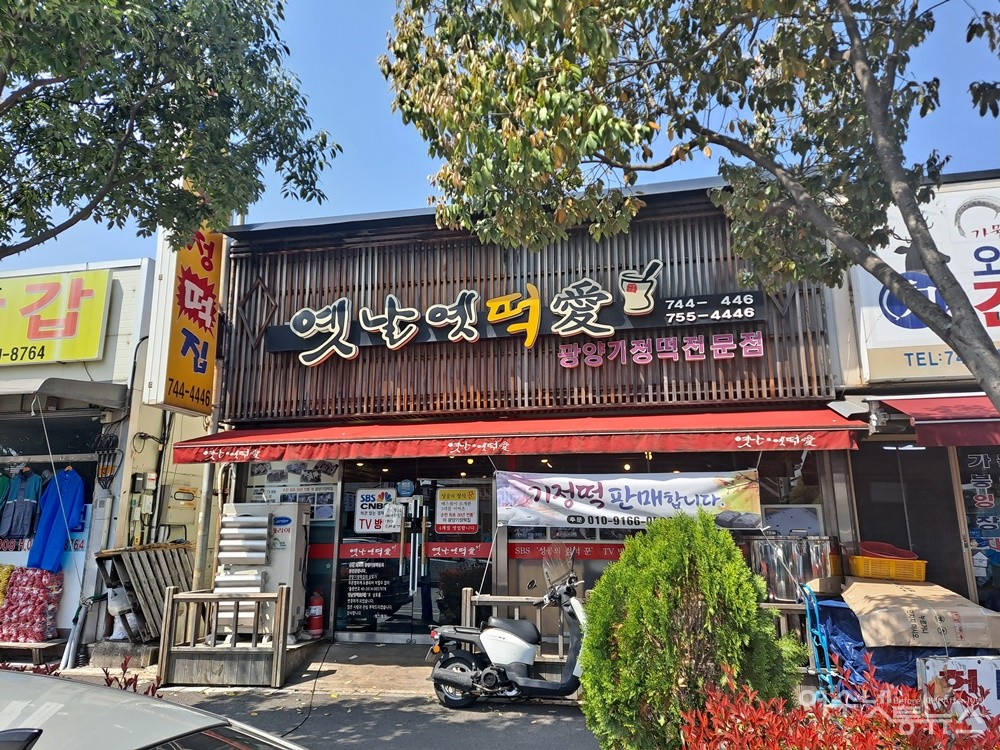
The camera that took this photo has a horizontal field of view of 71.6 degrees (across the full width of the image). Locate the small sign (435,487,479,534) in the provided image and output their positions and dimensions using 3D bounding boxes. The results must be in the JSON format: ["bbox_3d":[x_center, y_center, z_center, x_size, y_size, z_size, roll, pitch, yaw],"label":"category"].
[{"bbox_3d":[-0.494,1.545,7.877,0.490,0.505,0.020,-3,-13,12],"label":"small sign"}]

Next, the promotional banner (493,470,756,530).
[{"bbox_3d":[1.120,1.125,6.302,2.368,0.515,0.040,-3,-12,13],"label":"promotional banner"}]

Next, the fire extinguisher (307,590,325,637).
[{"bbox_3d":[-1.967,2.568,7.453,0.160,0.490,0.160,-3,-12,13],"label":"fire extinguisher"}]

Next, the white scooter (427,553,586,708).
[{"bbox_3d":[0.233,2.184,5.883,1.800,1.270,0.700,-4,-12,20],"label":"white scooter"}]

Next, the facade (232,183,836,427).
[{"bbox_3d":[-0.004,-0.674,7.403,6.374,2.177,0.275,-3,-12,13],"label":"facade"}]

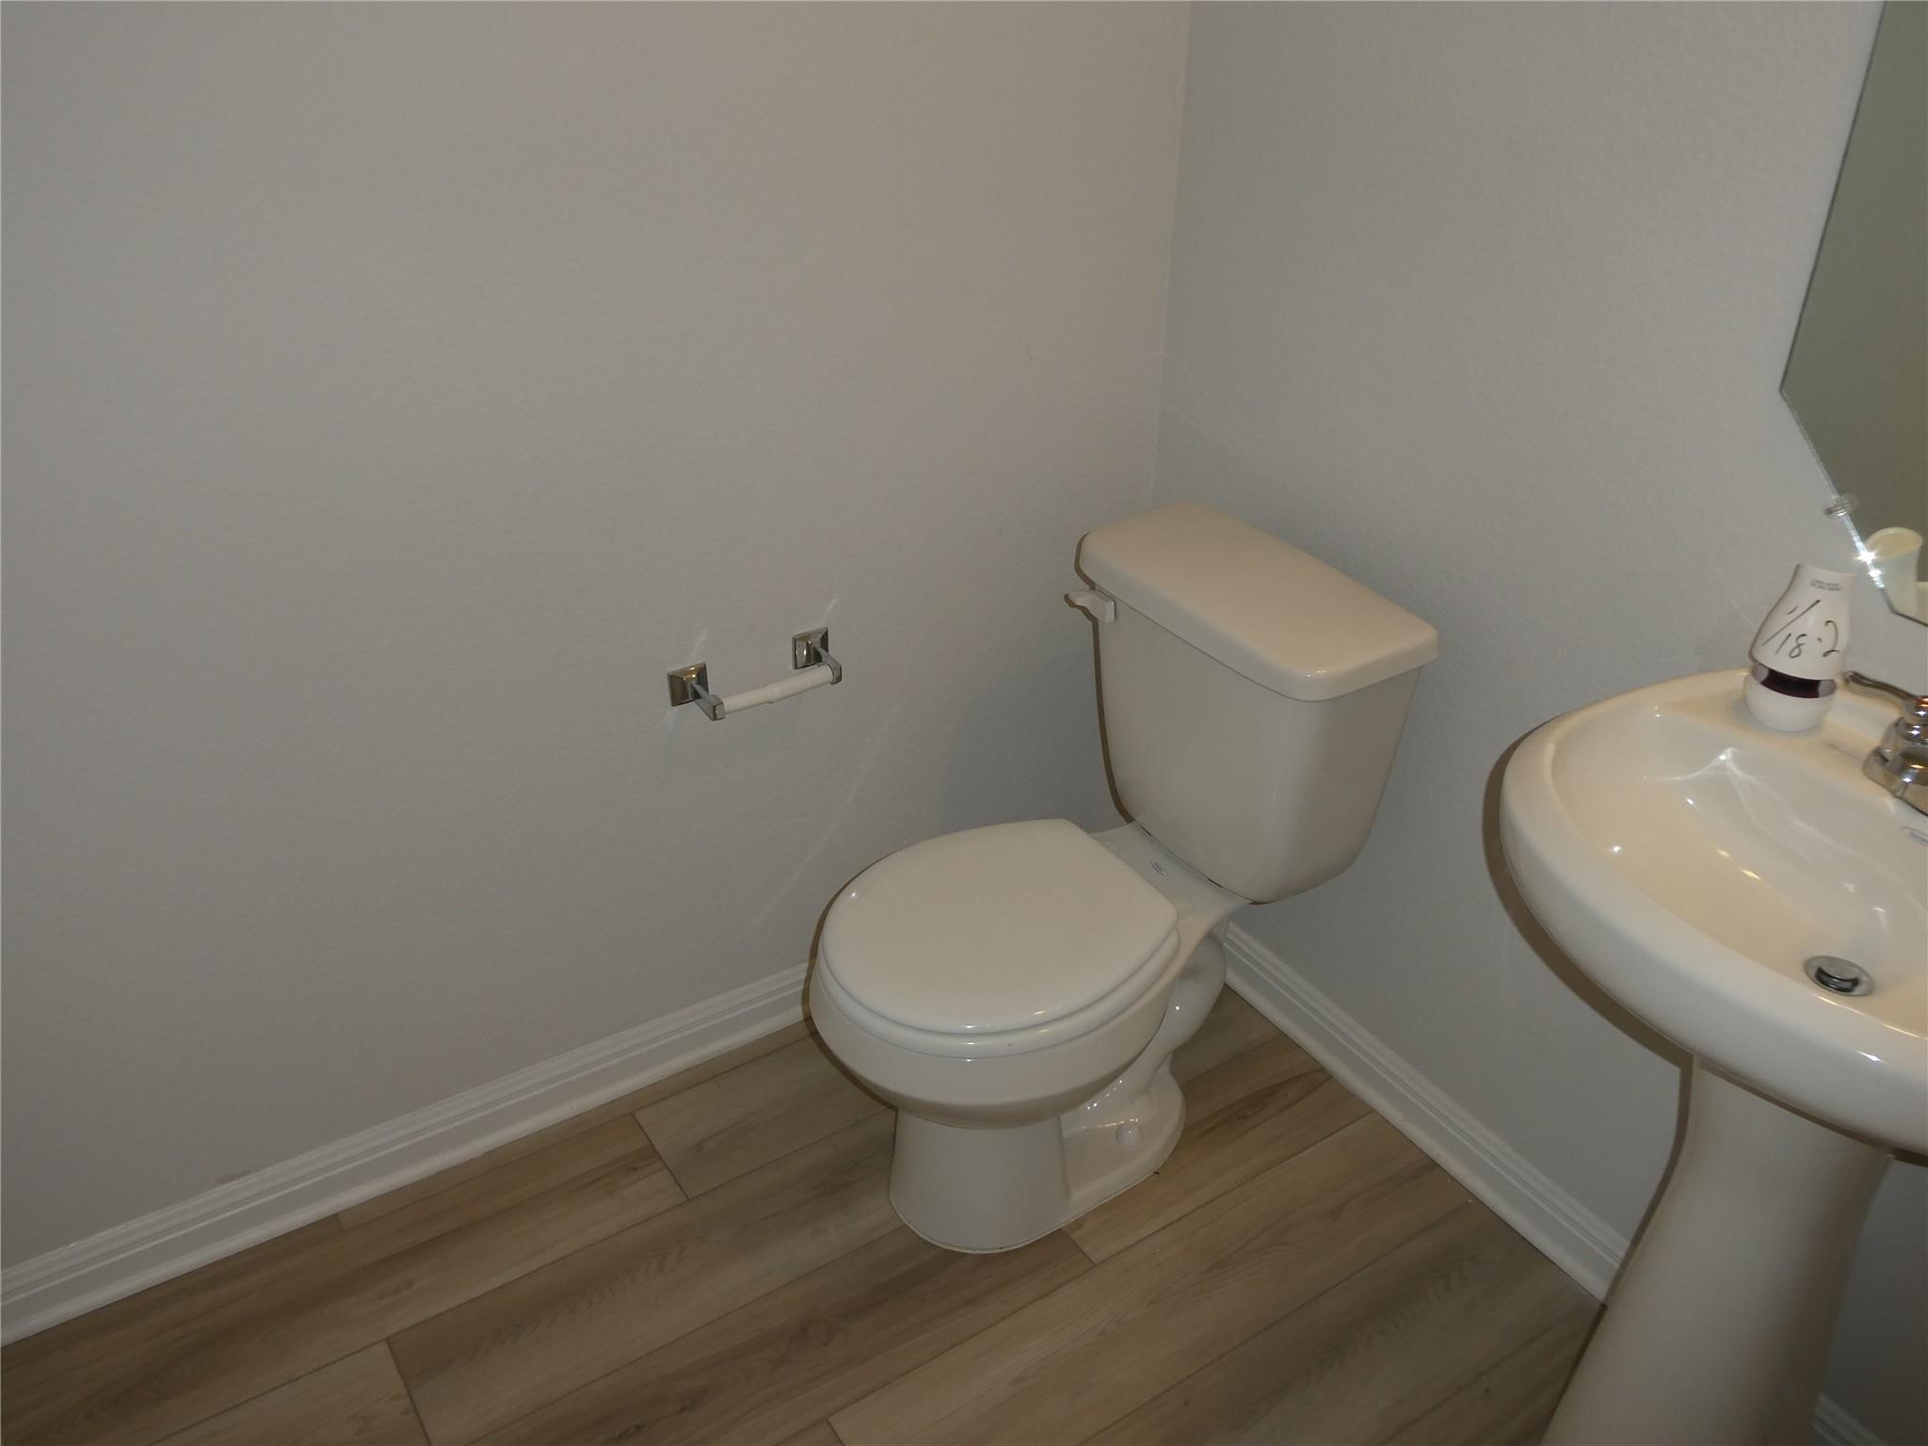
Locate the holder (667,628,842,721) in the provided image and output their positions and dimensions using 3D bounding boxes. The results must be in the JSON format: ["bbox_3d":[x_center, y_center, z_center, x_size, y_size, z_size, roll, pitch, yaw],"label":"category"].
[{"bbox_3d":[-0.247,-0.052,1.933,0.220,0.049,0.078,-18,35,-27],"label":"holder"}]

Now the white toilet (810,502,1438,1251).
[{"bbox_3d":[0.129,0.219,1.896,0.693,0.744,0.425,-18,35,-27],"label":"white toilet"}]

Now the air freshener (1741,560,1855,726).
[{"bbox_3d":[0.722,-0.070,1.340,0.076,0.152,0.076,17,35,27],"label":"air freshener"}]

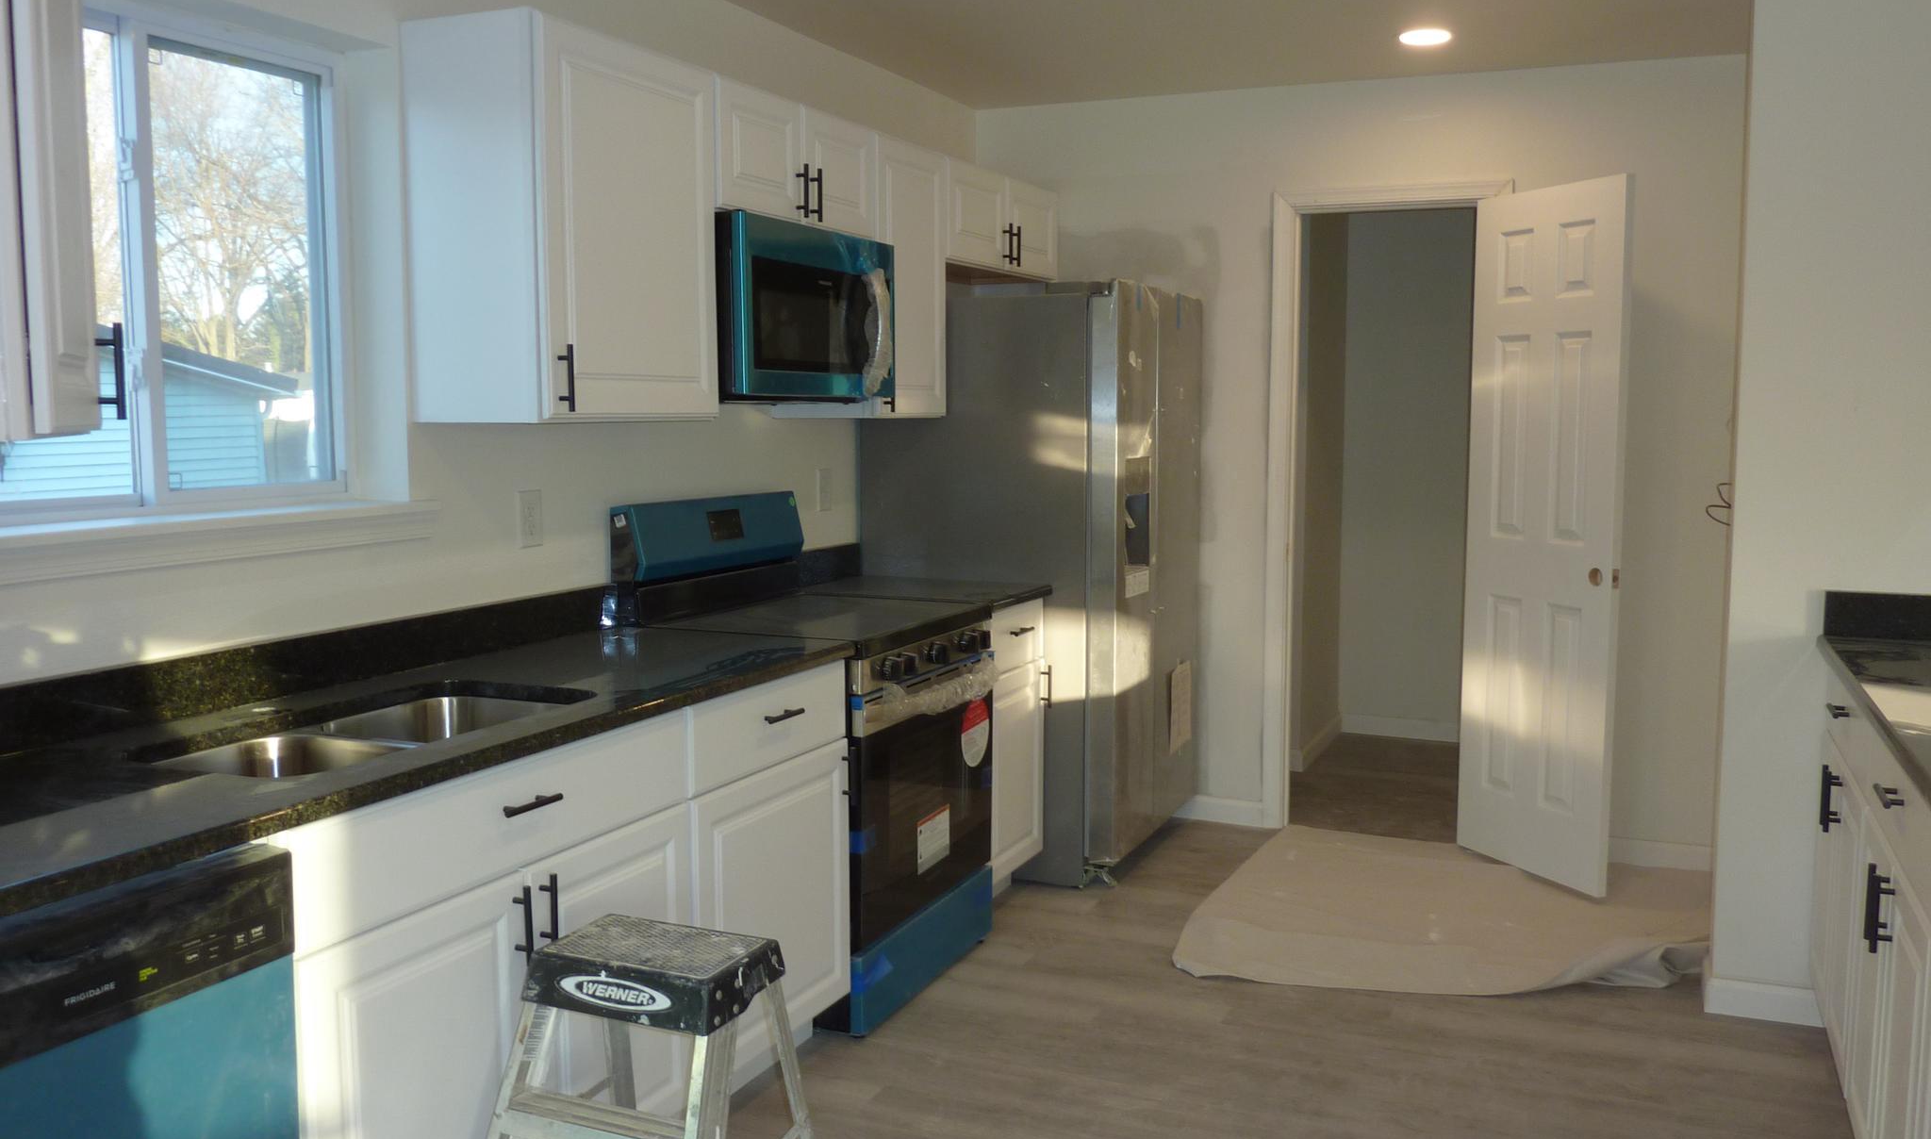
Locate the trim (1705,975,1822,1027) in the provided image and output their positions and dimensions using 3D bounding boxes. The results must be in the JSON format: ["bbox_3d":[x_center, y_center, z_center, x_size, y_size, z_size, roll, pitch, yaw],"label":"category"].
[{"bbox_3d":[1.873,1.014,3.530,0.243,0.085,0.016,3,7,24],"label":"trim"}]

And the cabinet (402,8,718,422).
[{"bbox_3d":[-0.814,-0.689,3.123,0.327,0.760,0.580,3,7,24],"label":"cabinet"}]

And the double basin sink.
[{"bbox_3d":[-0.973,0.377,2.490,0.410,0.205,0.740,3,7,24],"label":"double basin sink"}]

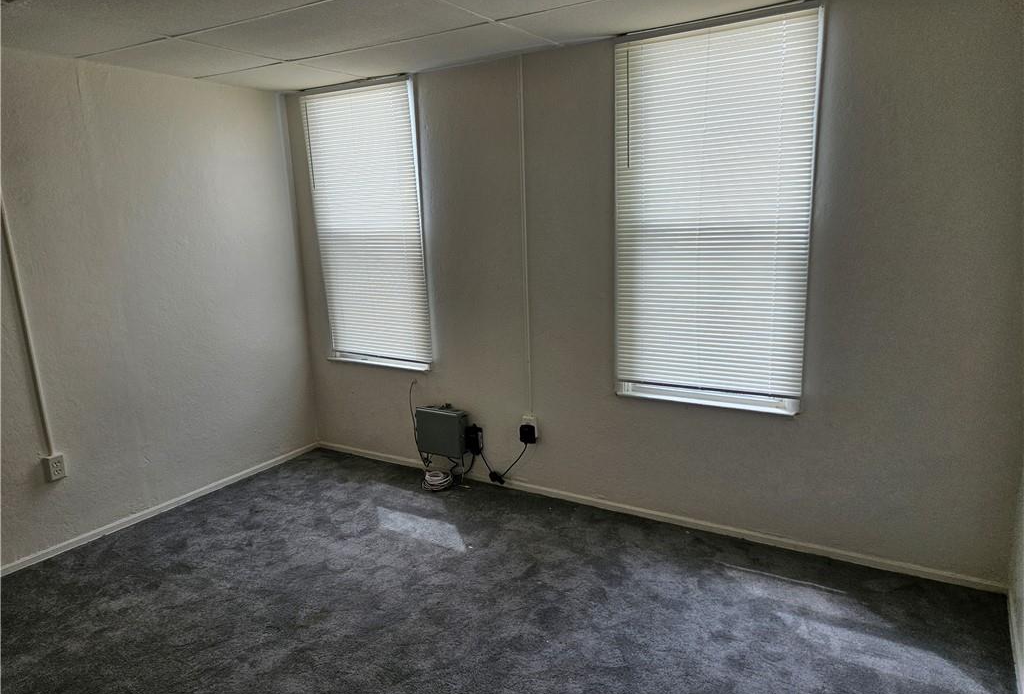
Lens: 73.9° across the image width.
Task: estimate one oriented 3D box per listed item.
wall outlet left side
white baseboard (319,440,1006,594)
[{"bbox_3d":[-2.171,0.570,3.231,0.055,0.117,0.070,5,13,31],"label":"wall outlet left side"},{"bbox_3d":[0.309,0.819,3.691,3.859,0.053,0.018,5,13,31],"label":"white baseboard"}]

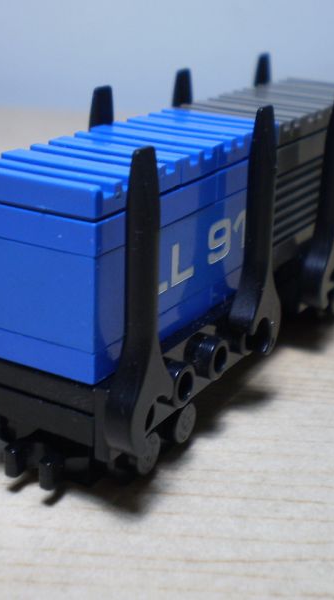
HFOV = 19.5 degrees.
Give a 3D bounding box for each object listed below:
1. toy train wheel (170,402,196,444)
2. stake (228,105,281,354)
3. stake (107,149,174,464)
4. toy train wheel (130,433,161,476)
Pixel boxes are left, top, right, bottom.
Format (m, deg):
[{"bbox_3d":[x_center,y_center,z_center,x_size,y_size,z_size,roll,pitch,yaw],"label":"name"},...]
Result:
[{"bbox_3d":[0.001,0.014,0.110,0.002,0.005,0.005,13,24,28],"label":"toy train wheel"},{"bbox_3d":[0.011,-0.007,0.112,0.003,0.030,0.008,13,24,28],"label":"stake"},{"bbox_3d":[-0.002,0.000,0.091,0.003,0.030,0.008,13,24,28],"label":"stake"},{"bbox_3d":[-0.003,0.016,0.103,0.002,0.005,0.005,13,24,28],"label":"toy train wheel"}]

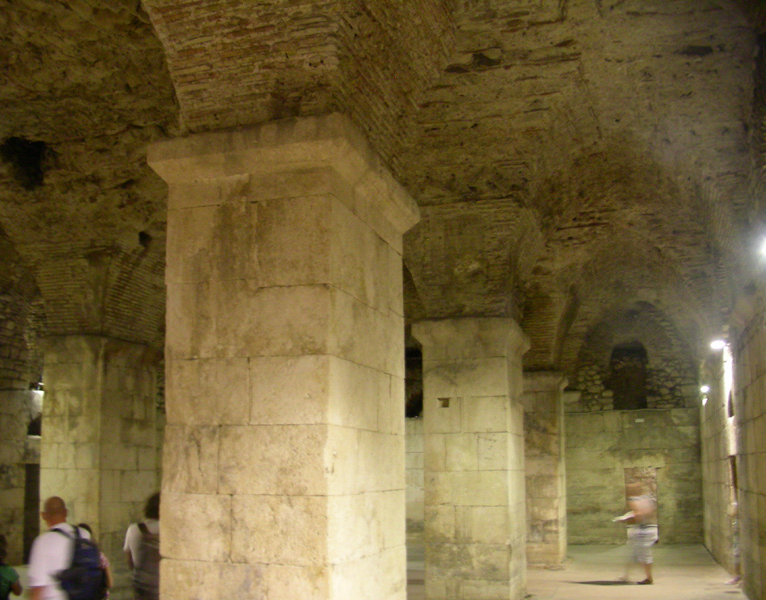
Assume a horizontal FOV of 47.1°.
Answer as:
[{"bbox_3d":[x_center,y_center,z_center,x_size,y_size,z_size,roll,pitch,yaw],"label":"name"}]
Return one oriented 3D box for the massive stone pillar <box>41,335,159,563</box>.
[{"bbox_3d":[-4.650,2.735,14.540,1.210,4.010,1.800,-3,-11,16],"label":"massive stone pillar"}]

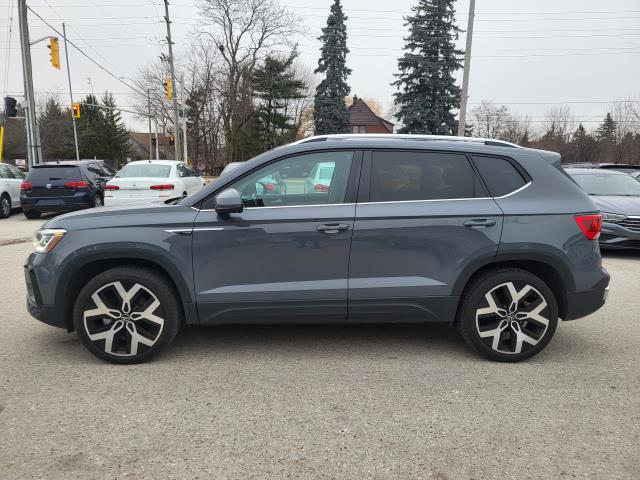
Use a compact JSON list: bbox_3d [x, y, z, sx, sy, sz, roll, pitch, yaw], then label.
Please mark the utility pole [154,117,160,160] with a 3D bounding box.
[{"bbox_3d":[-16.947,-9.939,50.468,0.270,5.890,0.270,0,9,-3],"label":"utility pole"}]

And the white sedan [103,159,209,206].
[{"bbox_3d":[-4.229,-1.524,13.443,1.820,1.460,4.720,1,9,1],"label":"white sedan"}]

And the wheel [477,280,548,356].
[{"bbox_3d":[1.345,0.528,3.422,0.530,0.530,0.200,0,9,-1],"label":"wheel"}]

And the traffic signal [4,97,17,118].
[{"bbox_3d":[-10.817,-4.631,16.800,0.360,0.730,0.300,0,9,-3],"label":"traffic signal"}]

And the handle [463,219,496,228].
[{"bbox_3d":[1.067,-0.108,3.211,0.220,0.055,0.060,0,9,-1],"label":"handle"}]

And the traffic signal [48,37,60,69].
[{"bbox_3d":[-9.168,-6.458,16.600,0.400,1.040,0.420,0,9,-3],"label":"traffic signal"}]

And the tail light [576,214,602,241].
[{"bbox_3d":[1.857,-0.095,3.375,0.270,0.180,0.250,0,9,-1],"label":"tail light"}]

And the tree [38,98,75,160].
[{"bbox_3d":[-31.367,-12.302,56.794,4.300,8.548,4.300,0,9,0],"label":"tree"}]

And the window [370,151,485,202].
[{"bbox_3d":[0.757,-0.440,3.355,0.820,0.380,0.030,0,-9,-3],"label":"window"}]

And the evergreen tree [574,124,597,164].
[{"bbox_3d":[46.133,-16.079,83.458,4.000,8.414,4.000,0,9,0],"label":"evergreen tree"}]

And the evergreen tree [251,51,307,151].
[{"bbox_3d":[-3.534,-10.552,40.840,4.660,10.568,4.660,0,9,-3],"label":"evergreen tree"}]

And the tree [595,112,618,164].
[{"bbox_3d":[36.889,-12.322,62.664,3.095,8.353,3.095,0,9,-3],"label":"tree"}]

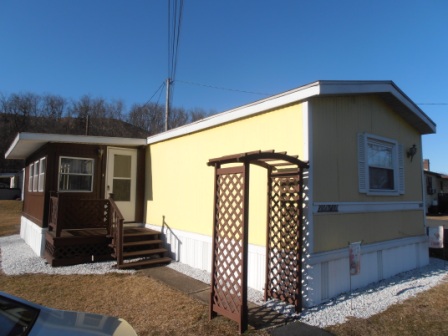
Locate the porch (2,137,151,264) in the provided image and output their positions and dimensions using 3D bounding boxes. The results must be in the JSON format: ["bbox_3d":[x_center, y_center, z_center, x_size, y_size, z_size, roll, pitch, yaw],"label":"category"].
[{"bbox_3d":[-4.779,0.759,9.551,3.093,3.049,4.810,5,-7,-38],"label":"porch"}]

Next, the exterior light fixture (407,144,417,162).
[{"bbox_3d":[4.002,-0.322,6.591,0.141,0.355,0.163,5,-7,-38],"label":"exterior light fixture"}]

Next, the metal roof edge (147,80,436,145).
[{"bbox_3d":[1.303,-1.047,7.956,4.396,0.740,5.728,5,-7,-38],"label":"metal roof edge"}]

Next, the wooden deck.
[{"bbox_3d":[-2.633,1.340,7.062,2.309,1.510,1.968,5,-7,-38],"label":"wooden deck"}]

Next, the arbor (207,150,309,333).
[{"bbox_3d":[0.433,0.844,4.100,1.228,2.102,0.696,5,-7,-38],"label":"arbor"}]

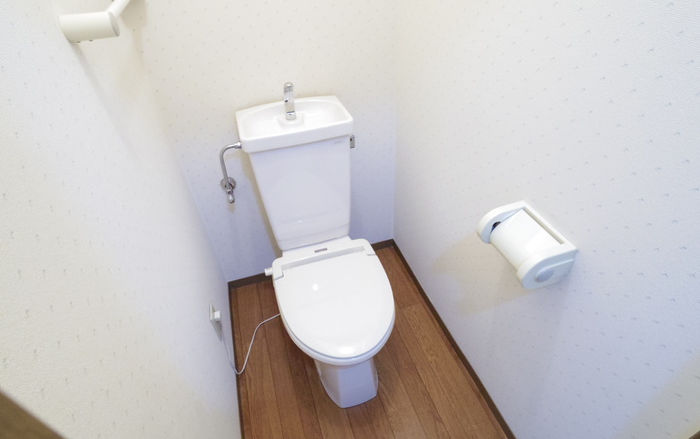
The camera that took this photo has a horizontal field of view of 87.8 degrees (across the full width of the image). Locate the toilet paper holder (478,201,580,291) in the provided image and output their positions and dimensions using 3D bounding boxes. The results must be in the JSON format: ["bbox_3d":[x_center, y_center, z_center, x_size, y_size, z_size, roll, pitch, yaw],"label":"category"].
[{"bbox_3d":[0.367,0.055,0.785,0.114,0.092,0.165,-14,40,-11],"label":"toilet paper holder"}]

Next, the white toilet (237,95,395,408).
[{"bbox_3d":[-0.085,0.139,1.226,0.359,0.822,0.734,-14,40,-11],"label":"white toilet"}]

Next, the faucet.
[{"bbox_3d":[-0.183,-0.365,1.135,0.030,0.125,0.080,-14,40,-11],"label":"faucet"}]

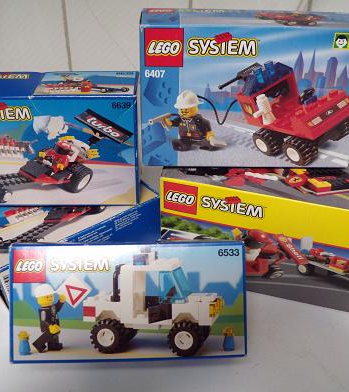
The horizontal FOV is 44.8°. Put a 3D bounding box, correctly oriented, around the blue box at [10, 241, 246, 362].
[{"bbox_3d":[-0.029,0.066,0.286,0.145,0.072,0.045,0,-1,-3],"label":"blue box"}]

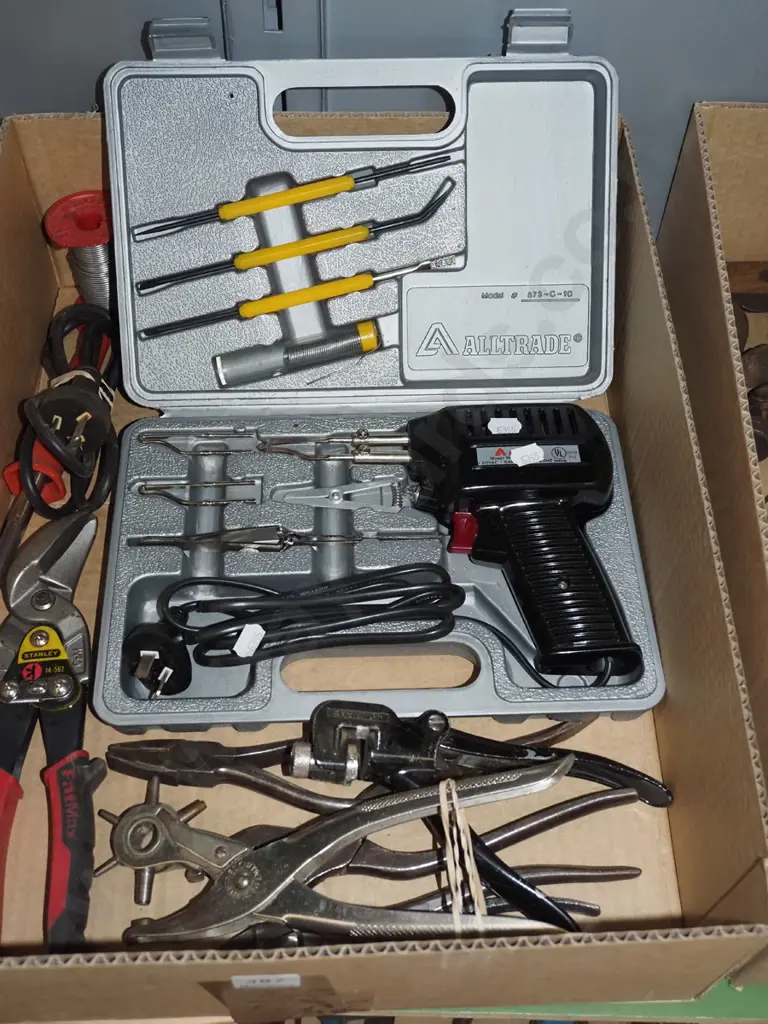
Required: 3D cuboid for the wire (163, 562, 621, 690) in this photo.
[{"bbox_3d":[-0.001,0.058,0.557,0.226,0.036,0.058,-1,57,-2],"label":"wire"}]

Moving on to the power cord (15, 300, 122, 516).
[{"bbox_3d":[-0.184,-0.069,0.668,0.064,0.057,0.147,-1,56,-3],"label":"power cord"}]

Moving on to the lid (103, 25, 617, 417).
[{"bbox_3d":[-0.010,-0.158,0.621,0.273,0.205,0.034,-1,12,-2],"label":"lid"}]

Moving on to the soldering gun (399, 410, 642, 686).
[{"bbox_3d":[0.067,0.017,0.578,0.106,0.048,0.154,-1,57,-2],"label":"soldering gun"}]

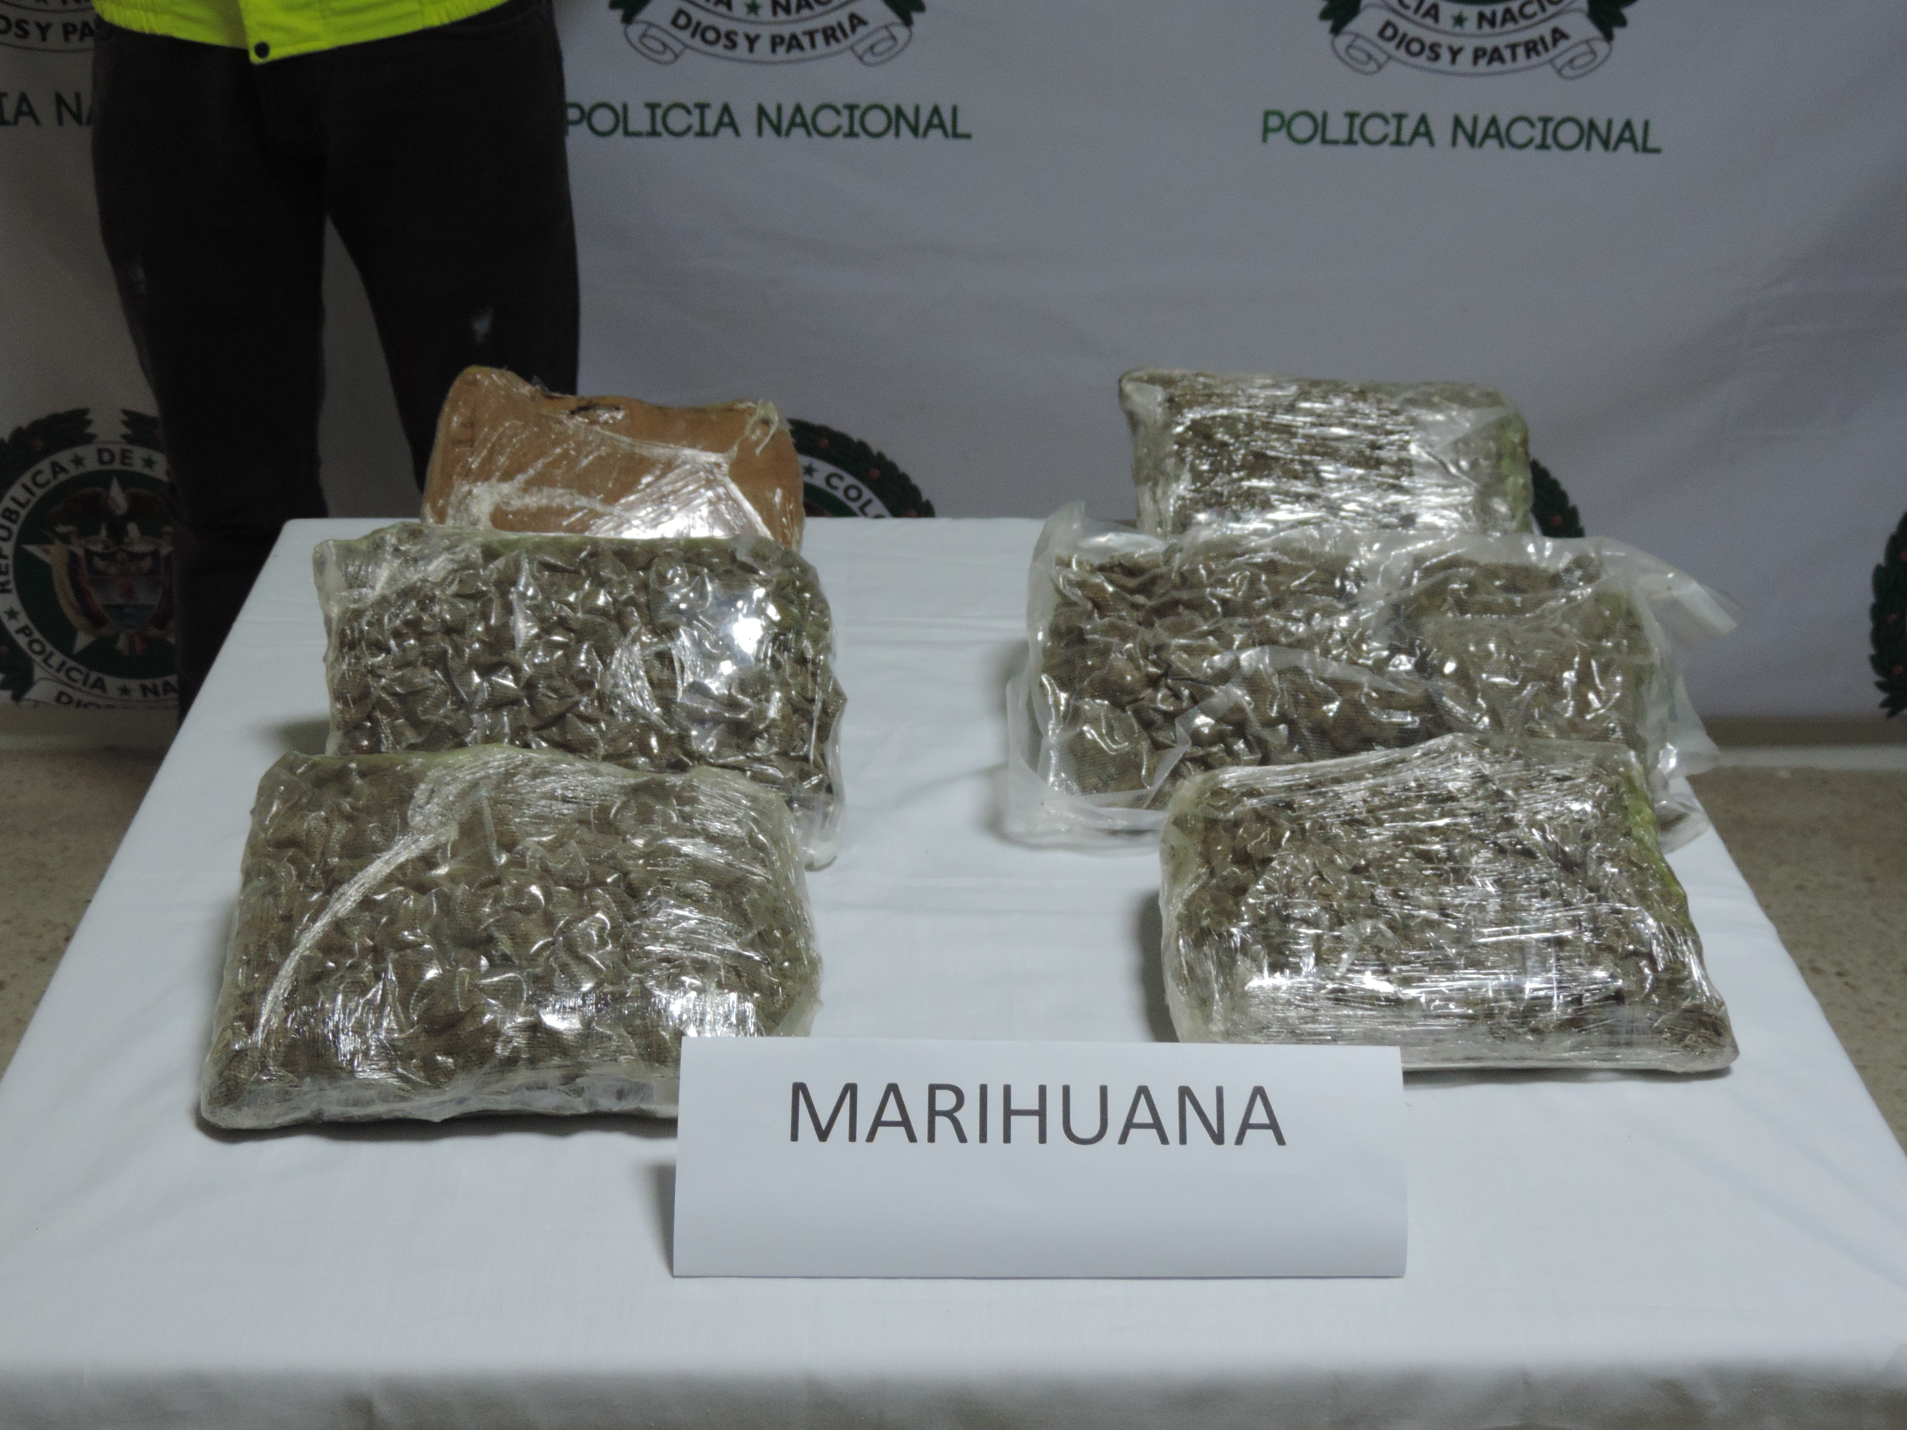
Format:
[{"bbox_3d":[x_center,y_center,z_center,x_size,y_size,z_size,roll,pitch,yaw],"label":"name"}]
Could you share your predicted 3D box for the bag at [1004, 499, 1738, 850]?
[{"bbox_3d":[0.202,-0.024,1.344,0.332,0.062,0.165,1,59,2],"label":"bag"}]

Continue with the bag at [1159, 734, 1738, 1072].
[{"bbox_3d":[0.222,0.081,1.199,0.242,0.060,0.172,1,36,3],"label":"bag"}]

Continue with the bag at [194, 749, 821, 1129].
[{"bbox_3d":[-0.190,0.096,1.166,0.253,0.060,0.182,-1,36,-3],"label":"bag"}]

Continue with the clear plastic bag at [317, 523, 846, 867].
[{"bbox_3d":[-0.183,-0.015,1.325,0.252,0.062,0.168,-1,59,-3],"label":"clear plastic bag"}]

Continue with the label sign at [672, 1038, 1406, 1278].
[{"bbox_3d":[0.034,0.165,1.049,0.288,0.073,0.105,0,27,0],"label":"label sign"}]

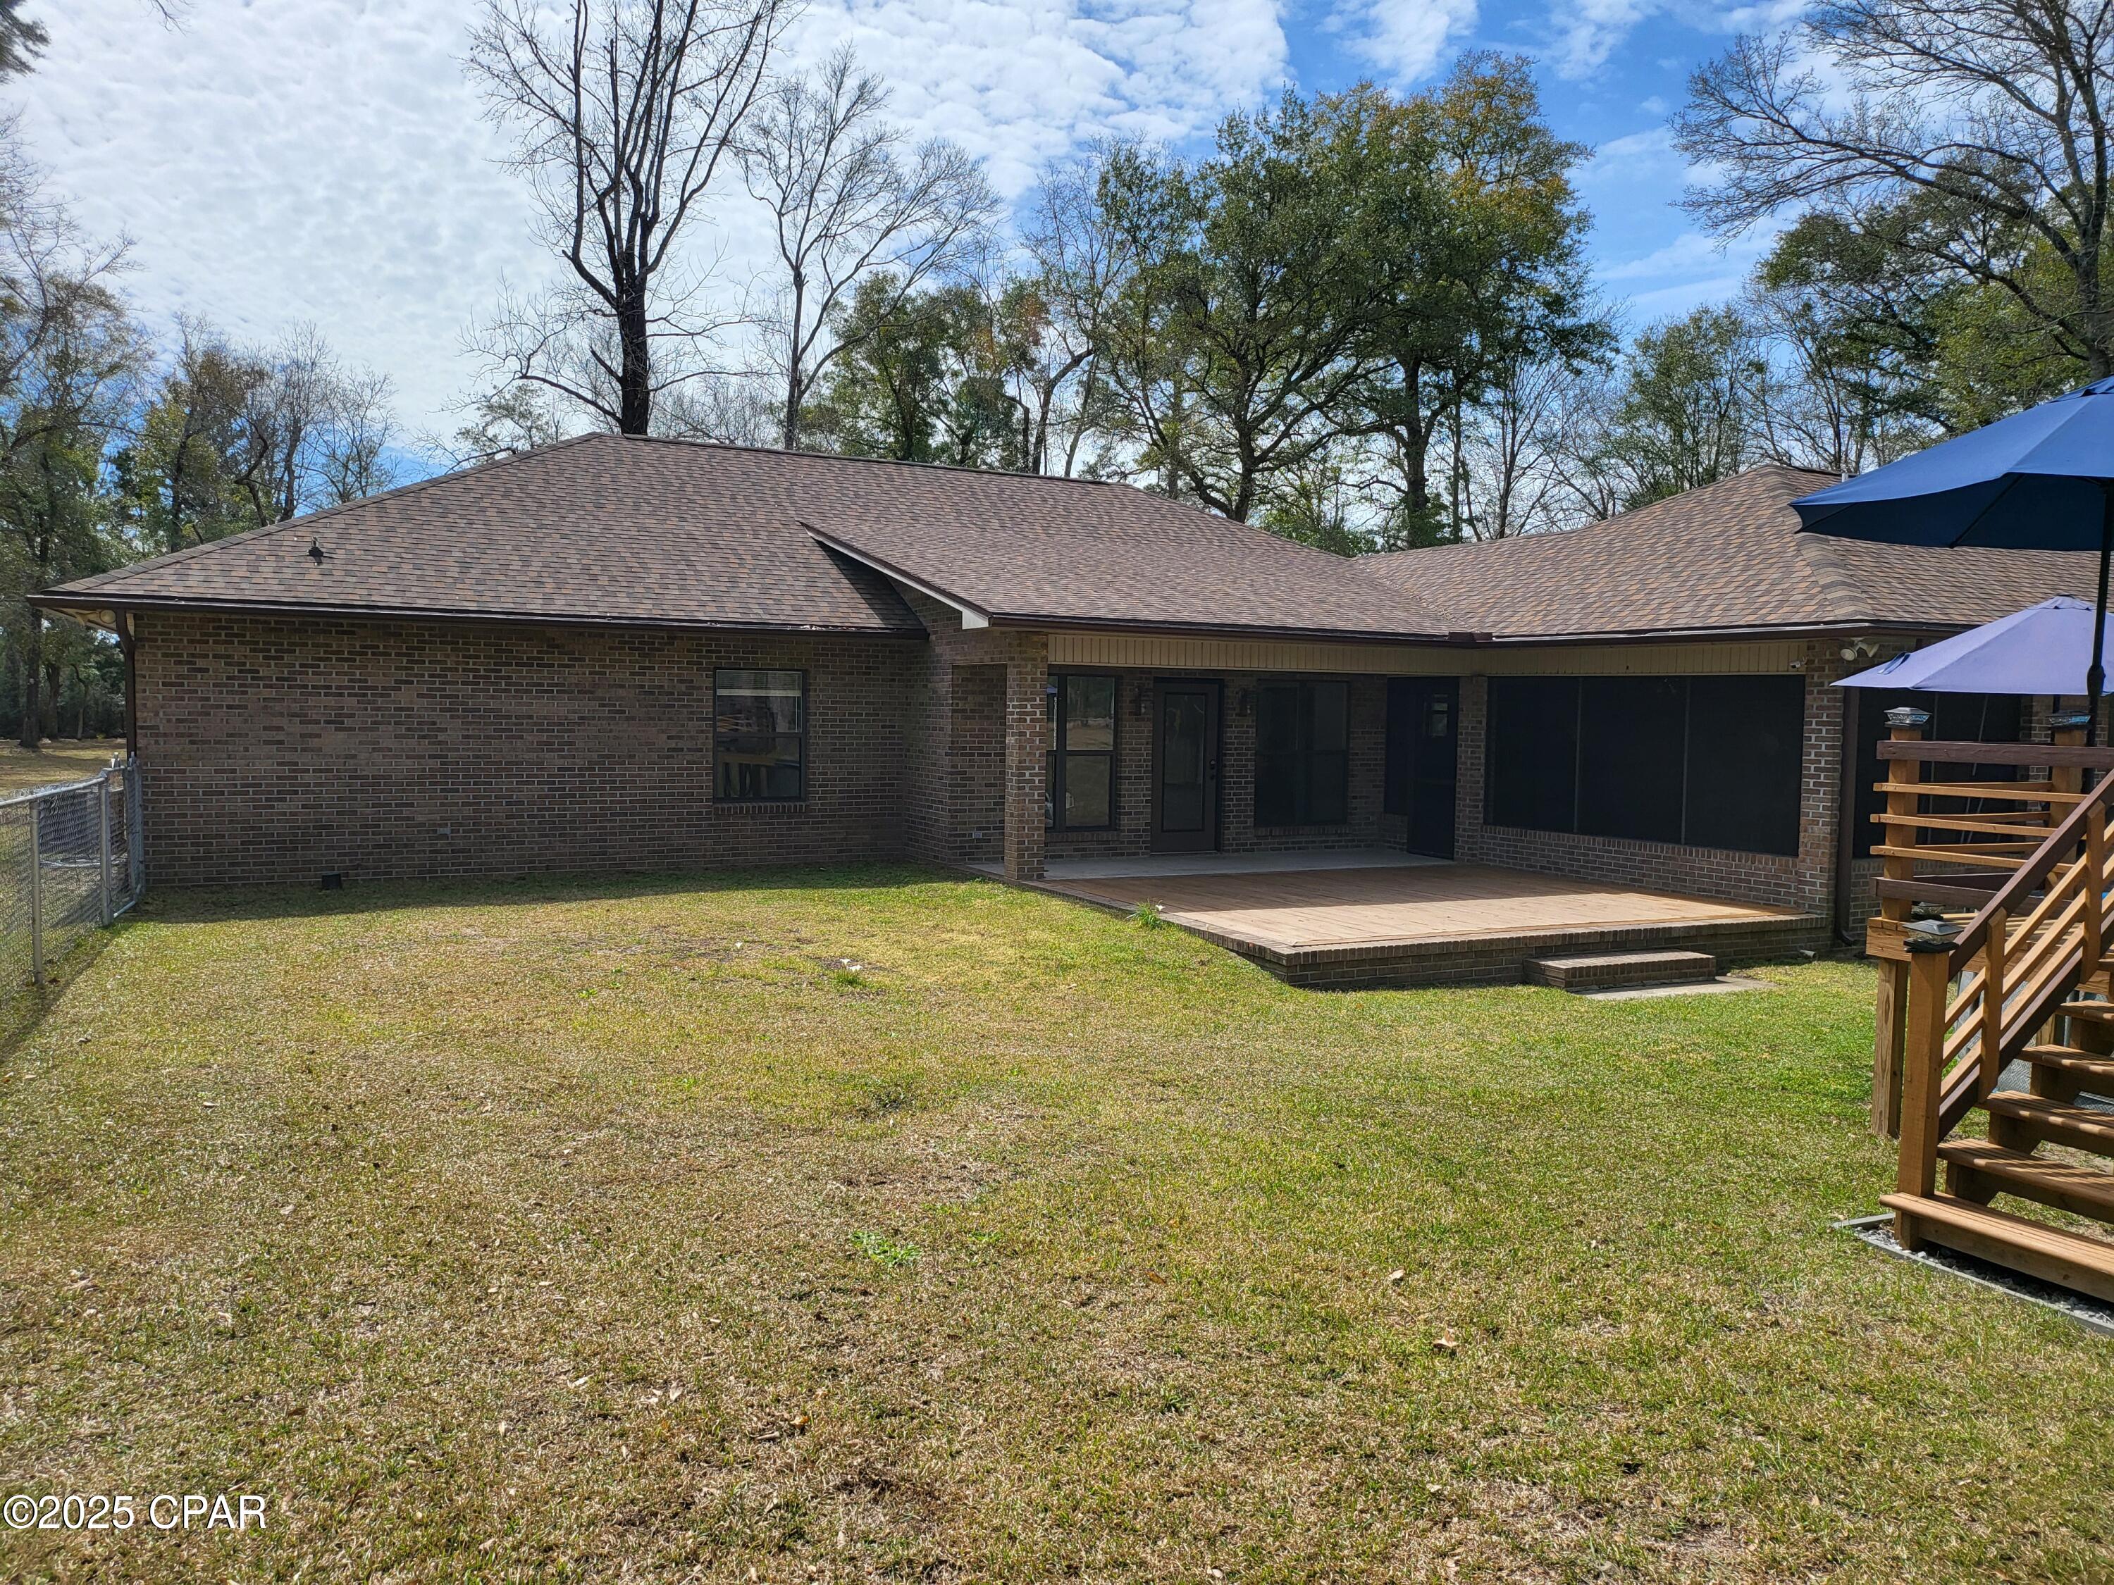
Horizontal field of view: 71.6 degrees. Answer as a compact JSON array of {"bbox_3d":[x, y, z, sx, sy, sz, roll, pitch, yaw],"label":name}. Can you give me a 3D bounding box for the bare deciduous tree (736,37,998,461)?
[{"bbox_3d":[-5.426,-11.156,42.486,7.510,20.330,6.910,0,3,-7],"label":"bare deciduous tree"}]

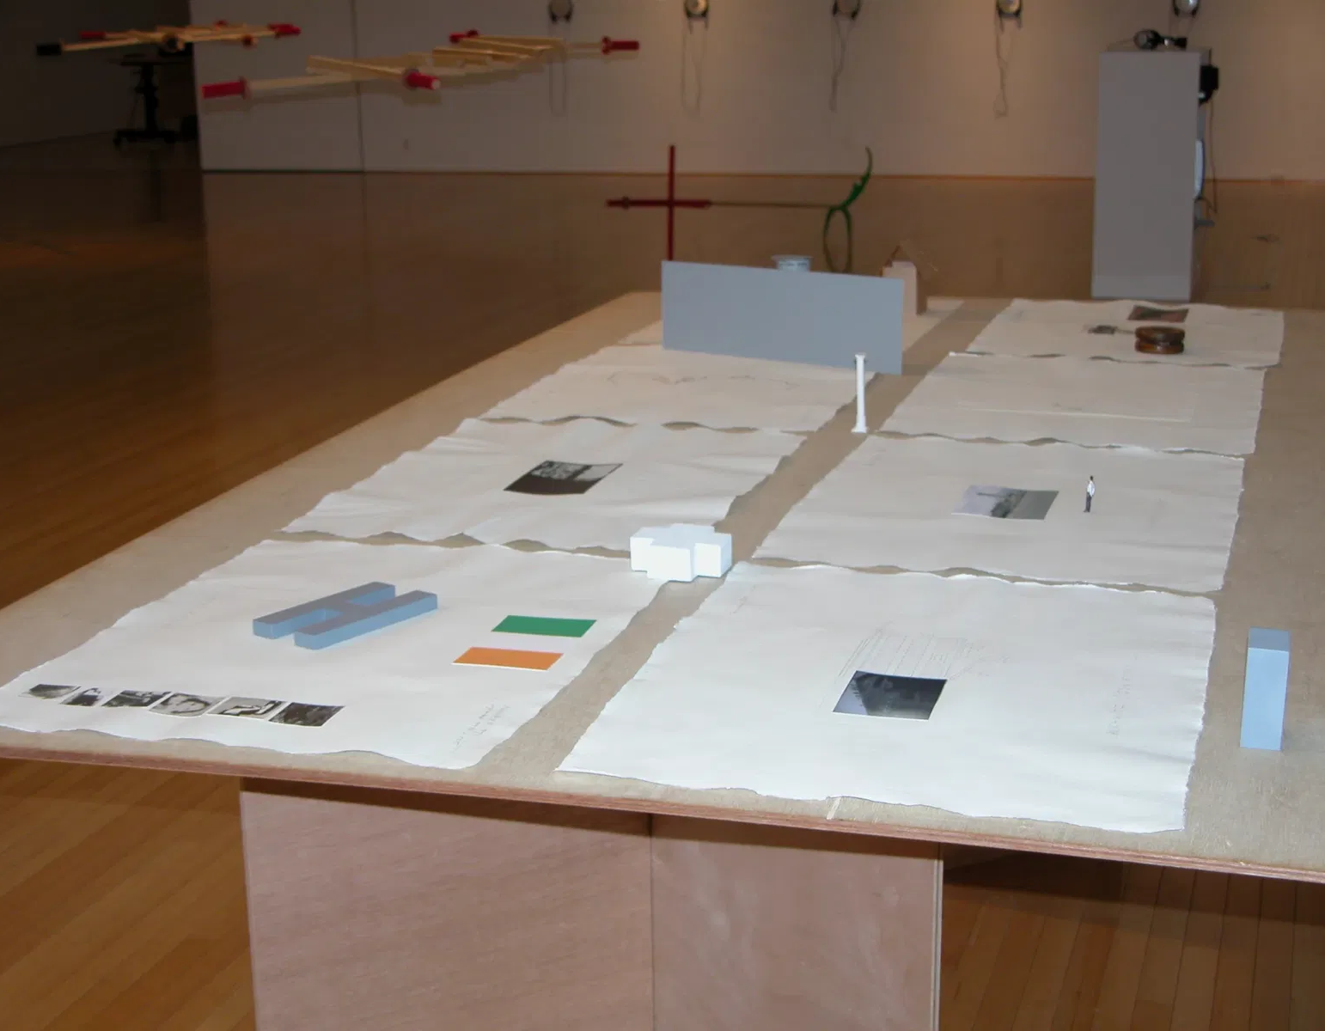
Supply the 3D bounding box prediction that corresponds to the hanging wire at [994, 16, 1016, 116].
[{"bbox_3d":[2.386,-3.131,16.067,0.144,0.714,0.040,2,14,11],"label":"hanging wire"}]

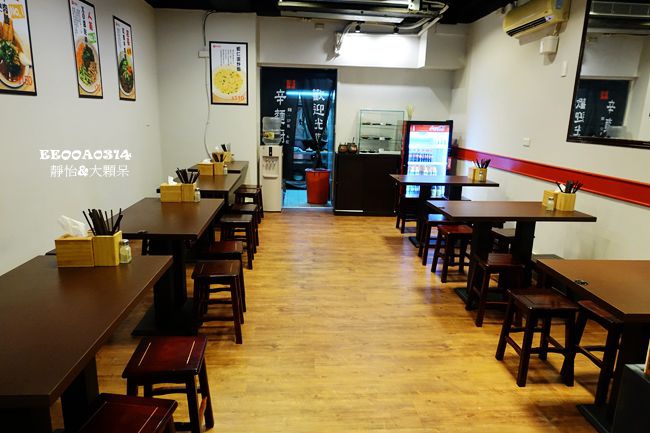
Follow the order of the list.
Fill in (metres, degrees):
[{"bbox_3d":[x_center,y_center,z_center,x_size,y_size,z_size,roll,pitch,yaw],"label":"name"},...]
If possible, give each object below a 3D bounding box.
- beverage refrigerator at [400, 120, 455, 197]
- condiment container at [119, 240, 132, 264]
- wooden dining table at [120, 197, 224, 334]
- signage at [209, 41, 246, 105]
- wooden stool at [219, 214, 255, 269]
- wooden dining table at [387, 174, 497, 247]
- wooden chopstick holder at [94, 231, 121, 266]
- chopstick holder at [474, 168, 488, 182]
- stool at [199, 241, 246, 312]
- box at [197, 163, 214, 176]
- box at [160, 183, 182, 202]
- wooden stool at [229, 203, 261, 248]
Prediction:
[{"bbox_3d":[1.428,-0.722,6.495,0.665,1.400,0.600,1,13,-4],"label":"beverage refrigerator"},{"bbox_3d":[-0.895,0.152,1.949,0.047,0.113,0.047,1,13,-5],"label":"condiment container"},{"bbox_3d":[-1.081,0.343,3.028,0.620,0.750,1.080,1,13,-5],"label":"wooden dining table"},{"bbox_3d":[-1.323,-1.970,6.002,0.520,0.828,0.025,0,13,-4],"label":"signage"},{"bbox_3d":[-0.823,0.238,4.117,0.300,0.452,0.300,0,13,-4],"label":"wooden stool"},{"bbox_3d":[1.293,-0.051,4.926,1.050,0.744,0.605,0,13,-4],"label":"wooden dining table"},{"bbox_3d":[-0.960,0.143,1.932,0.094,0.136,0.092,0,13,-4],"label":"wooden chopstick holder"},{"bbox_3d":[1.744,-0.459,4.861,0.105,0.135,0.095,1,13,-5],"label":"chopstick holder"},{"bbox_3d":[-0.735,0.443,3.245,0.300,0.452,0.300,0,13,-4],"label":"stool"},{"bbox_3d":[-1.318,-0.532,4.843,0.155,0.122,0.150,1,13,-4],"label":"box"},{"bbox_3d":[-1.161,-0.180,3.325,0.152,0.123,0.130,0,13,-4],"label":"box"},{"bbox_3d":[-0.869,0.130,4.643,0.320,0.450,0.320,1,13,-5],"label":"wooden stool"}]

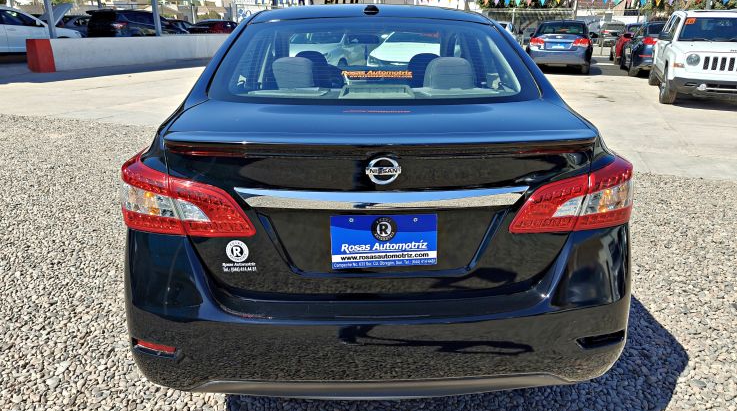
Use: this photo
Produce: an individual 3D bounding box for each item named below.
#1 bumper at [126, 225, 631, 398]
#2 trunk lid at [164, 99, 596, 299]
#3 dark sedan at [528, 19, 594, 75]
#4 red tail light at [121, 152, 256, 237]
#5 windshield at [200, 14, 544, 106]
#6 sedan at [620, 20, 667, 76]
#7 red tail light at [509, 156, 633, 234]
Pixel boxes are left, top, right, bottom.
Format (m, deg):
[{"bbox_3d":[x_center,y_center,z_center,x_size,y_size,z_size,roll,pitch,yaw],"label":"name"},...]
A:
[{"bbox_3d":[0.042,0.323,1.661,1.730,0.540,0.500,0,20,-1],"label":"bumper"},{"bbox_3d":[0.038,-0.077,1.705,1.340,0.500,0.700,0,20,-1],"label":"trunk lid"},{"bbox_3d":[6.063,-4.998,15.368,1.820,1.470,4.580,8,22,21],"label":"dark sedan"},{"bbox_3d":[-0.577,-0.049,1.589,0.475,0.245,0.350,0,20,-1],"label":"red tail light"},{"bbox_3d":[0.023,-0.654,2.163,1.360,0.110,0.600,0,51,-1],"label":"windshield"},{"bbox_3d":[8.740,-4.726,14.628,1.800,1.470,4.450,7,22,19],"label":"sedan"},{"bbox_3d":[0.657,-0.060,1.614,0.475,0.245,0.350,0,20,-1],"label":"red tail light"}]

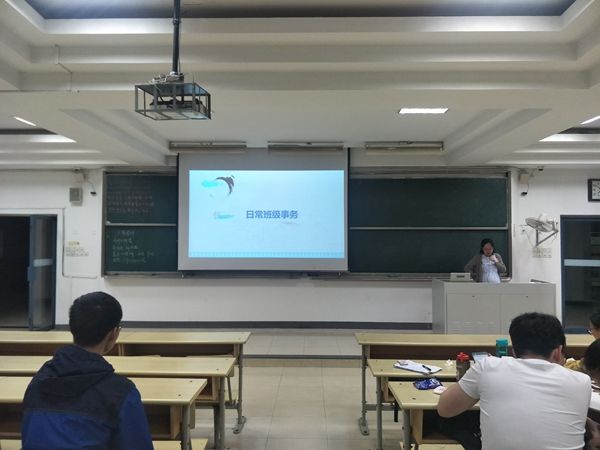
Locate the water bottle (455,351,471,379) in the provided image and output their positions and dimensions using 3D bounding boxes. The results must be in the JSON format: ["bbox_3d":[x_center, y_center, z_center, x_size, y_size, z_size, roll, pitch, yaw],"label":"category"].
[{"bbox_3d":[0.928,0.810,2.362,0.074,0.185,0.074,0,-2,2],"label":"water bottle"}]

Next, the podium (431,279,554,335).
[{"bbox_3d":[2.855,1.341,6.215,1.557,0.994,0.650,0,-2,2],"label":"podium"}]

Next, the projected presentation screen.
[{"bbox_3d":[-0.662,-0.278,7.340,3.027,2.163,0.060,0,-2,2],"label":"projected presentation screen"}]

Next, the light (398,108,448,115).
[{"bbox_3d":[1.579,-1.472,5.310,0.587,0.060,0.223,0,-2,2],"label":"light"}]

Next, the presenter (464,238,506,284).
[{"bbox_3d":[3.062,1.048,6.877,0.610,1.639,0.380,0,-2,2],"label":"presenter"}]

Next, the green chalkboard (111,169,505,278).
[{"bbox_3d":[0.056,-0.015,7.459,7.301,1.880,0.140,0,-2,2],"label":"green chalkboard"}]

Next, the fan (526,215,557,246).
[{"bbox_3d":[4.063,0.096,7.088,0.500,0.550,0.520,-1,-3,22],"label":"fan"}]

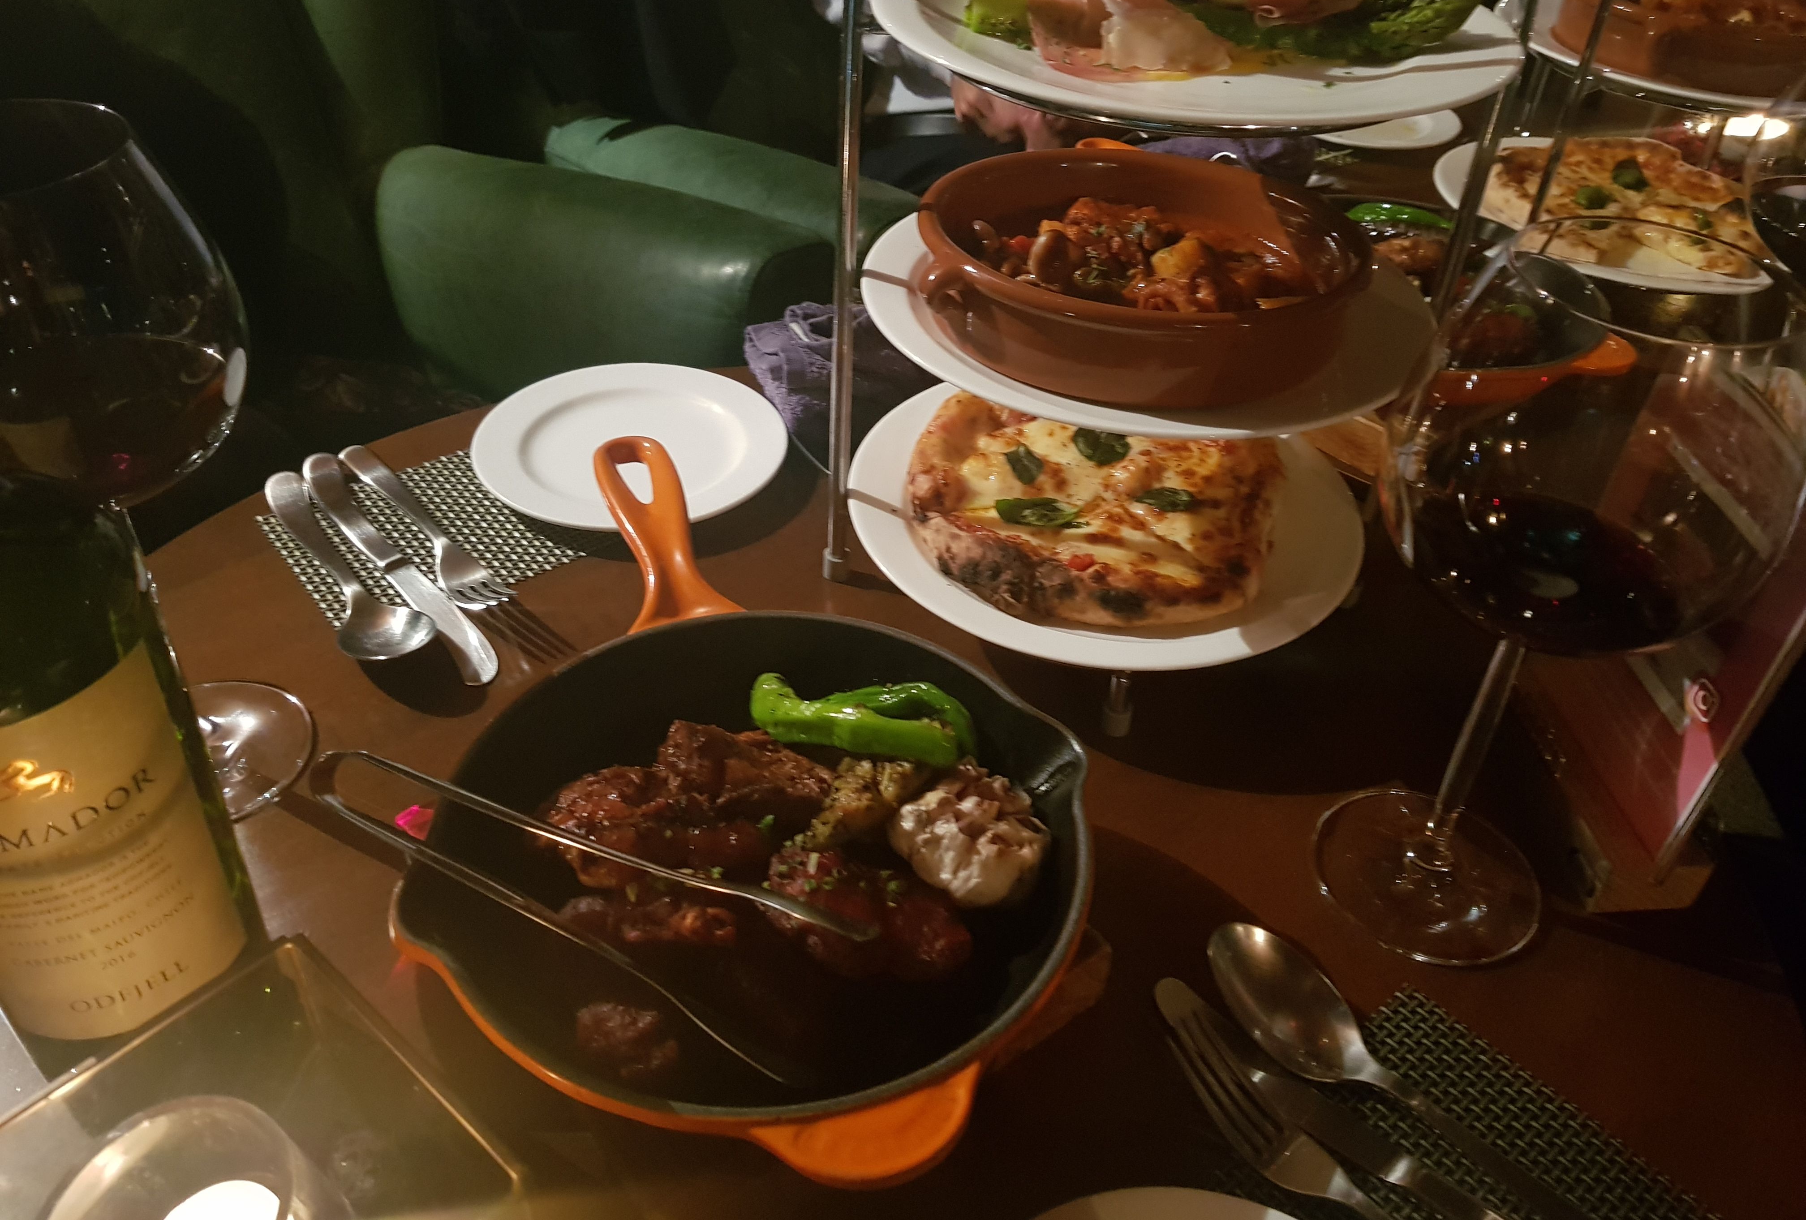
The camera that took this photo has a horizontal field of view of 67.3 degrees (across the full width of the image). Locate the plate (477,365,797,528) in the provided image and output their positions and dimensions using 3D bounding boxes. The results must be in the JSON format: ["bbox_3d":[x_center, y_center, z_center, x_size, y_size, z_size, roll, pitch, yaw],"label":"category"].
[{"bbox_3d":[-0.146,-0.084,0.739,0.165,0.021,0.165,3,40,-2],"label":"plate"}]

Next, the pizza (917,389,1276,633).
[{"bbox_3d":[0.097,-0.056,0.655,0.185,0.030,0.175,1,40,-4],"label":"pizza"}]

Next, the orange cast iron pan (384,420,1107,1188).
[{"bbox_3d":[-0.067,0.054,0.526,0.254,0.055,0.372,-10,42,-17],"label":"orange cast iron pan"}]

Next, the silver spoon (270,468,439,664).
[{"bbox_3d":[-0.270,-0.026,0.652,0.041,0.024,0.192,-24,47,-30],"label":"silver spoon"}]

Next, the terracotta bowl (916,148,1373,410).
[{"bbox_3d":[0.097,-0.140,0.570,0.188,0.048,0.180,3,40,-2],"label":"terracotta bowl"}]

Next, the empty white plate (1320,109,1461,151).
[{"bbox_3d":[0.400,-0.429,1.196,0.173,0.021,0.173,5,39,0],"label":"empty white plate"}]

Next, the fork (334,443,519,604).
[{"bbox_3d":[-0.242,-0.045,0.679,0.025,0.022,0.181,-26,49,-32],"label":"fork"}]

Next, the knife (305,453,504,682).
[{"bbox_3d":[-0.248,-0.025,0.663,0.021,0.012,0.214,-23,47,-30],"label":"knife"}]

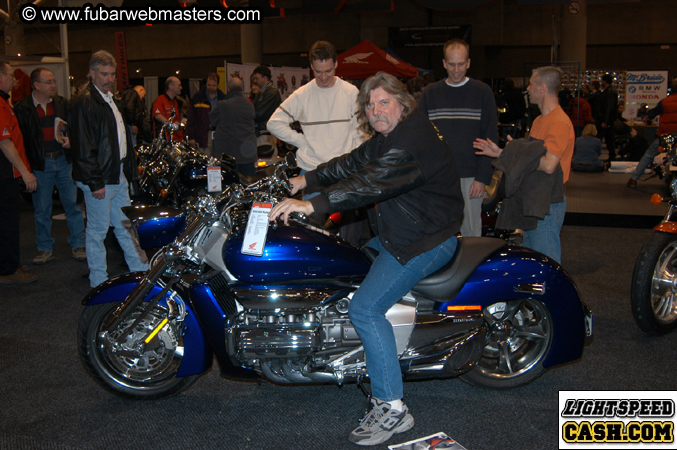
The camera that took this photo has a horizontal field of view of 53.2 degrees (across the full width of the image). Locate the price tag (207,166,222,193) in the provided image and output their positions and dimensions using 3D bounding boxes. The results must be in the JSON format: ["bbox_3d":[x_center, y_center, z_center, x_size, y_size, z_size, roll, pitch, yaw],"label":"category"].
[{"bbox_3d":[-0.880,-0.323,4.800,0.100,0.190,0.012,-1,9,3],"label":"price tag"}]

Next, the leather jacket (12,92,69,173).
[{"bbox_3d":[-2.745,-0.846,6.250,0.510,0.710,0.330,-9,12,-42],"label":"leather jacket"}]

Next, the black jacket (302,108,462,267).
[{"bbox_3d":[0.218,-0.178,3.130,0.710,0.650,0.600,-3,9,-10],"label":"black jacket"}]

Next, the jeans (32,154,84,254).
[{"bbox_3d":[-2.629,-0.202,6.350,0.420,0.920,0.360,-8,11,-38],"label":"jeans"}]

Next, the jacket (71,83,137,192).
[{"bbox_3d":[-1.772,-0.652,5.100,0.350,0.790,0.480,3,10,26],"label":"jacket"}]

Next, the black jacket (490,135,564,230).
[{"bbox_3d":[1.292,-0.275,4.600,0.450,0.620,0.340,-4,9,-14],"label":"black jacket"}]

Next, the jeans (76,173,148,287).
[{"bbox_3d":[-1.729,0.011,5.150,0.450,0.960,0.400,3,10,26],"label":"jeans"}]

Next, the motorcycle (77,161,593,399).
[{"bbox_3d":[-0.046,0.261,3.191,2.470,1.110,0.900,-1,9,0],"label":"motorcycle"}]

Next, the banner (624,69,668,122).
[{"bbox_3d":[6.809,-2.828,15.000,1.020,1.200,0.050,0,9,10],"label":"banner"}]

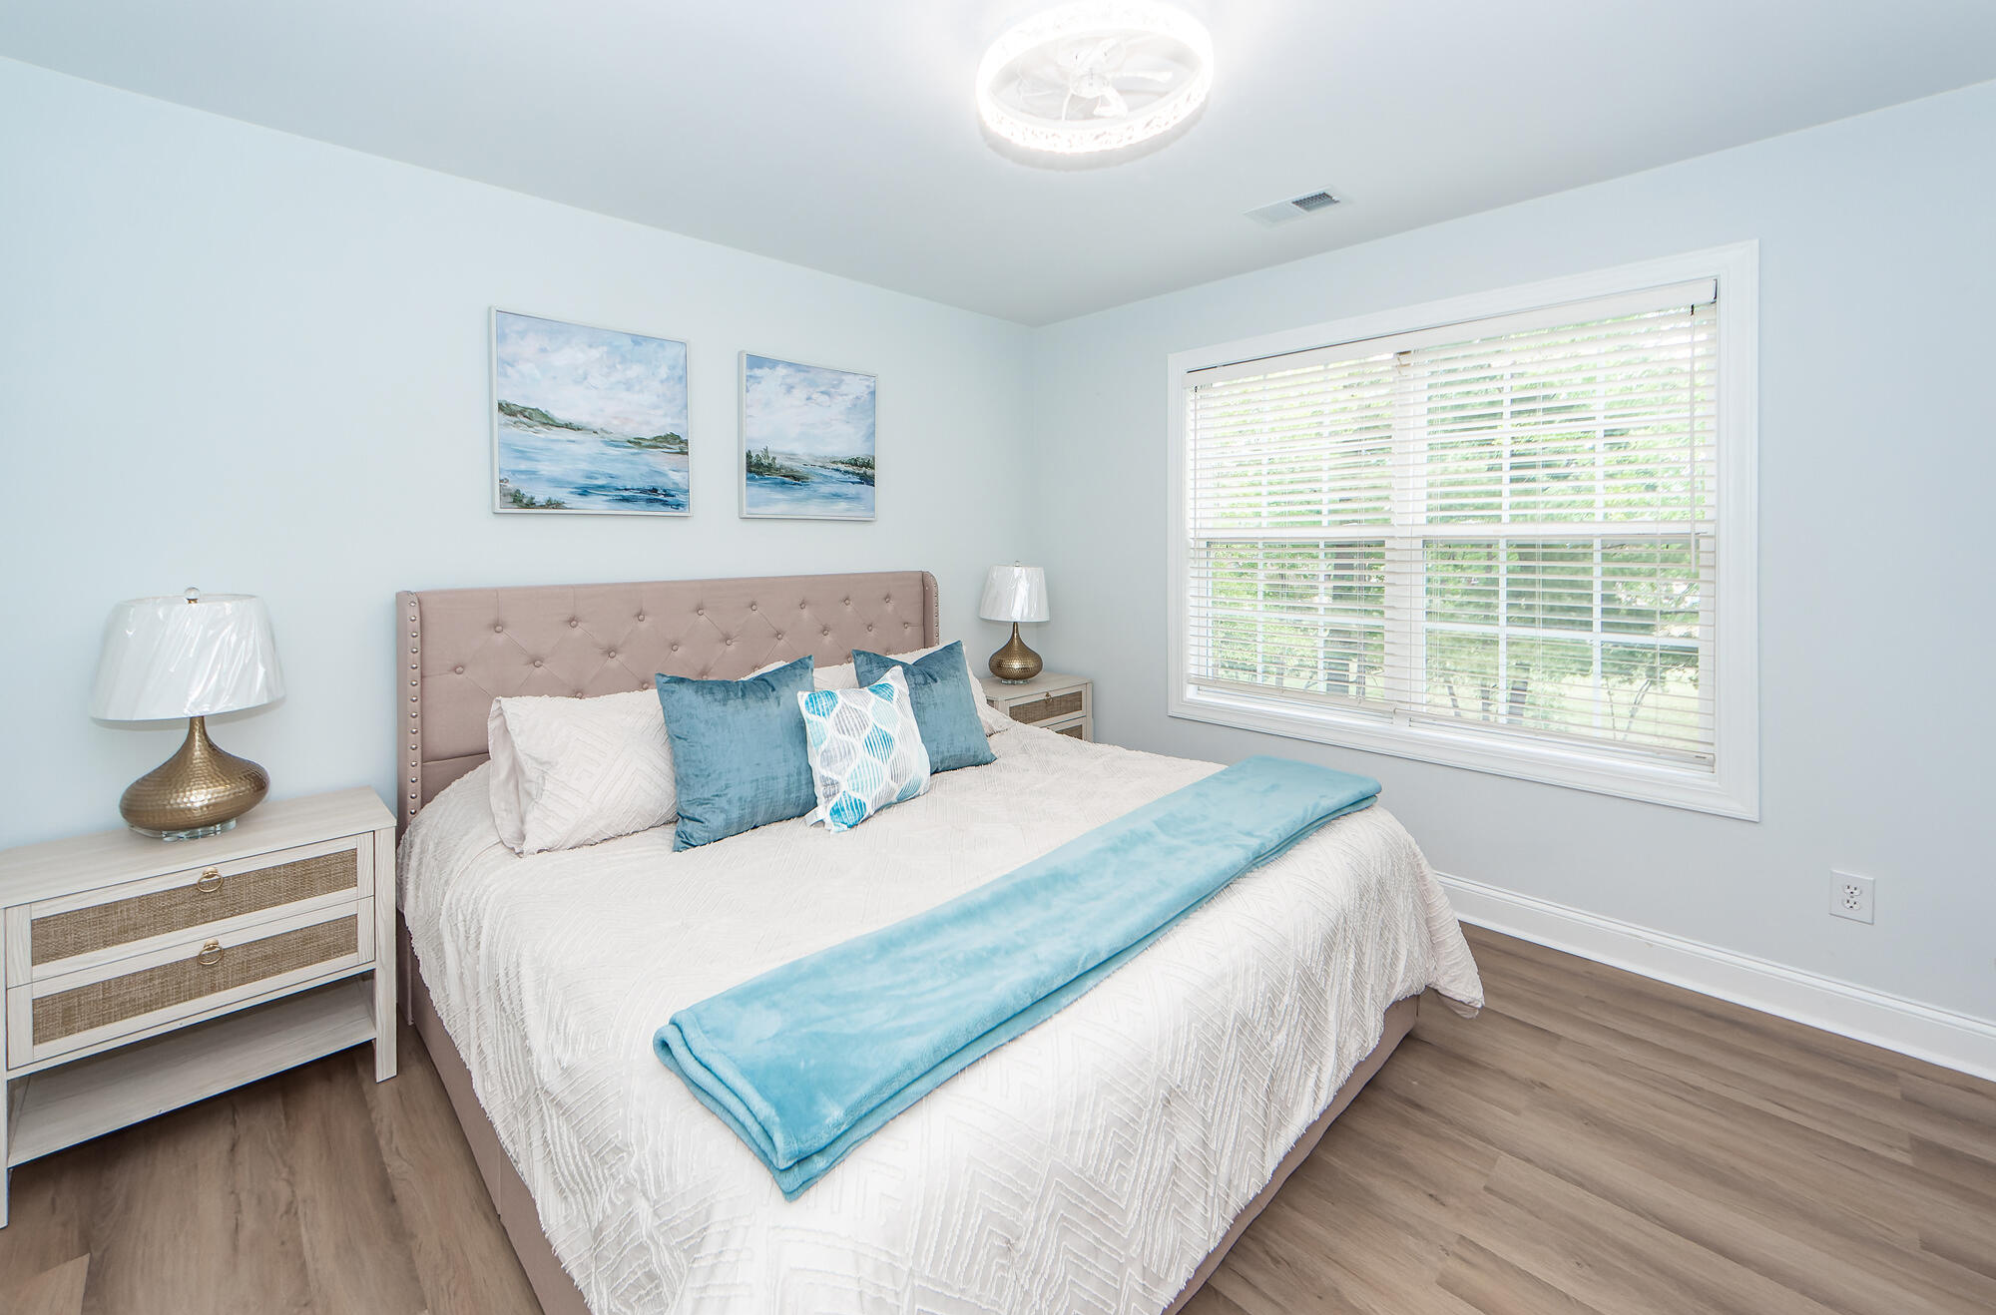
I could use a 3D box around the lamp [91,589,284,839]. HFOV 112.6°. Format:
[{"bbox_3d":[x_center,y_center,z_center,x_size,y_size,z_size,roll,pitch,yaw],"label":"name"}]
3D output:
[{"bbox_3d":[-2.013,0.139,1.670,0.332,0.618,0.332,-3,5,-39],"label":"lamp"}]

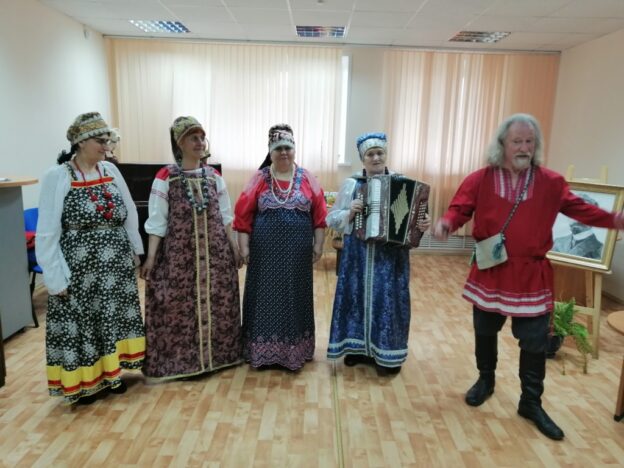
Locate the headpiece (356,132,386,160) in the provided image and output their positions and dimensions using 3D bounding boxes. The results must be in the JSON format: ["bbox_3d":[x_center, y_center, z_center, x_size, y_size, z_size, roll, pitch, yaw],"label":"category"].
[{"bbox_3d":[0.376,-0.553,2.962,0.180,0.160,0.200,2,11,1],"label":"headpiece"}]

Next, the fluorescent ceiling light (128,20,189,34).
[{"bbox_3d":[-1.691,-2.374,5.381,0.585,0.060,0.585,2,11,1],"label":"fluorescent ceiling light"}]

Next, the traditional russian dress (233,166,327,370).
[{"bbox_3d":[-0.211,0.208,3.095,0.580,1.289,0.370,2,11,-2],"label":"traditional russian dress"}]

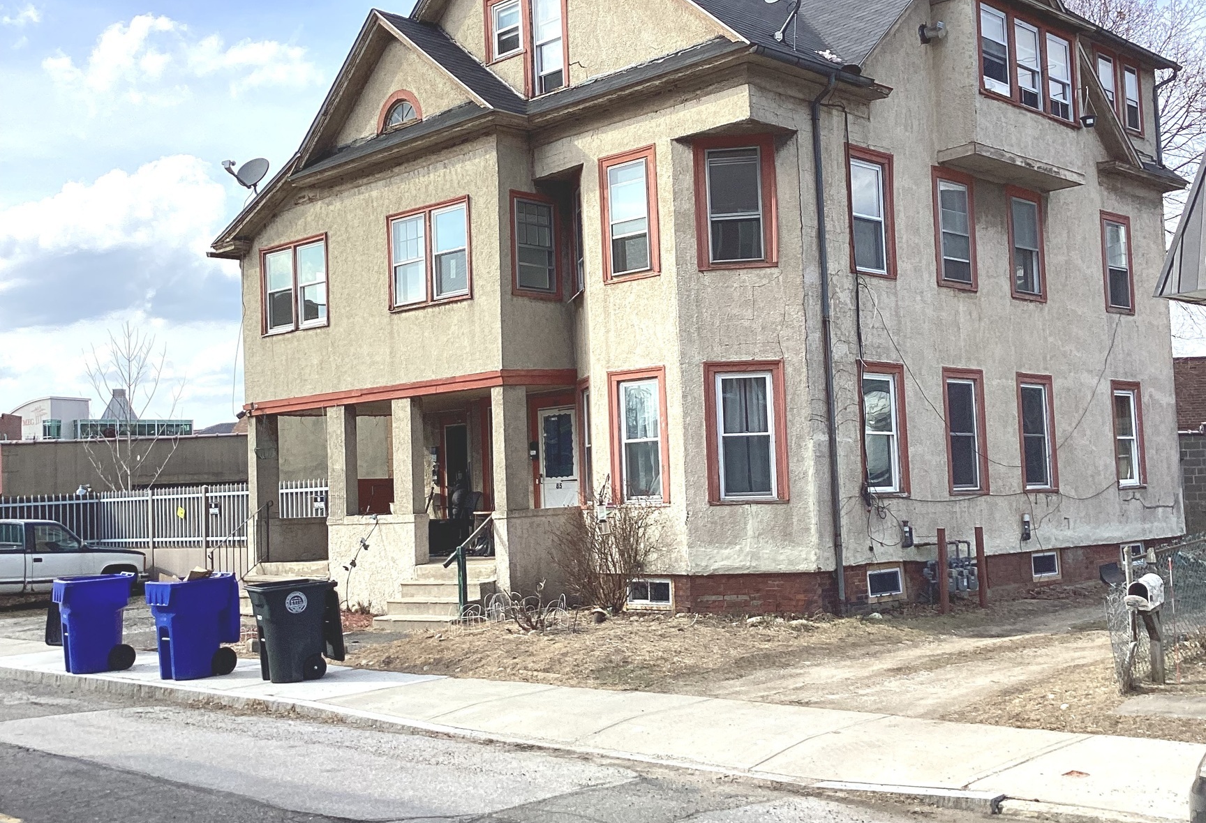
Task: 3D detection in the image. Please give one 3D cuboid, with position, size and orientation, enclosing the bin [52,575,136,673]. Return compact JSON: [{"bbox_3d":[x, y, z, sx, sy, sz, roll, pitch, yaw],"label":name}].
[{"bbox_3d":[-5.863,2.430,16.575,0.800,1.090,0.620,0,-4,-31],"label":"bin"}]

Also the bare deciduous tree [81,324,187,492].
[{"bbox_3d":[-12.120,1.017,37.000,2.600,6.520,2.600,-1,-4,-19],"label":"bare deciduous tree"}]

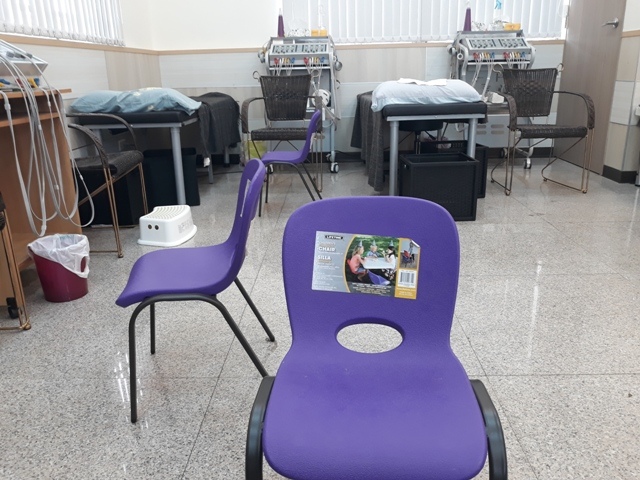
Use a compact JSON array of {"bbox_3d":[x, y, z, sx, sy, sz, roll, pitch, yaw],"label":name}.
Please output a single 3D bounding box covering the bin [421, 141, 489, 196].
[{"bbox_3d":[0.904,-0.500,3.438,0.369,0.318,0.343,-1,18,2],"label":"bin"}]

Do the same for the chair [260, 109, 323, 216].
[{"bbox_3d":[-0.175,-0.486,3.047,0.404,0.591,0.348,-2,18,-3],"label":"chair"}]

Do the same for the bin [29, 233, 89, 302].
[{"bbox_3d":[-0.967,0.108,1.898,0.207,0.224,0.212,-1,18,2],"label":"bin"}]

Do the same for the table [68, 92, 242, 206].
[{"bbox_3d":[-1.140,-0.774,3.958,0.667,0.616,1.768,-1,18,2],"label":"table"}]

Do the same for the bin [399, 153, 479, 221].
[{"bbox_3d":[0.681,-0.307,2.870,0.369,0.318,0.323,-1,18,2],"label":"bin"}]

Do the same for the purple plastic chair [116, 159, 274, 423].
[{"bbox_3d":[-0.317,0.097,1.294,0.404,0.591,0.348,-4,18,-9],"label":"purple plastic chair"}]

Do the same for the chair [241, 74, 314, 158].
[{"bbox_3d":[-0.251,-0.794,3.655,0.566,0.798,0.525,-1,18,2],"label":"chair"}]

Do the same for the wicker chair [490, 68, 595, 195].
[{"bbox_3d":[1.485,-0.761,3.416,0.566,0.798,0.525,-2,18,-1],"label":"wicker chair"}]

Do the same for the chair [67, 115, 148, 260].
[{"bbox_3d":[-1.183,-0.372,2.453,0.535,0.798,0.566,-1,18,3],"label":"chair"}]

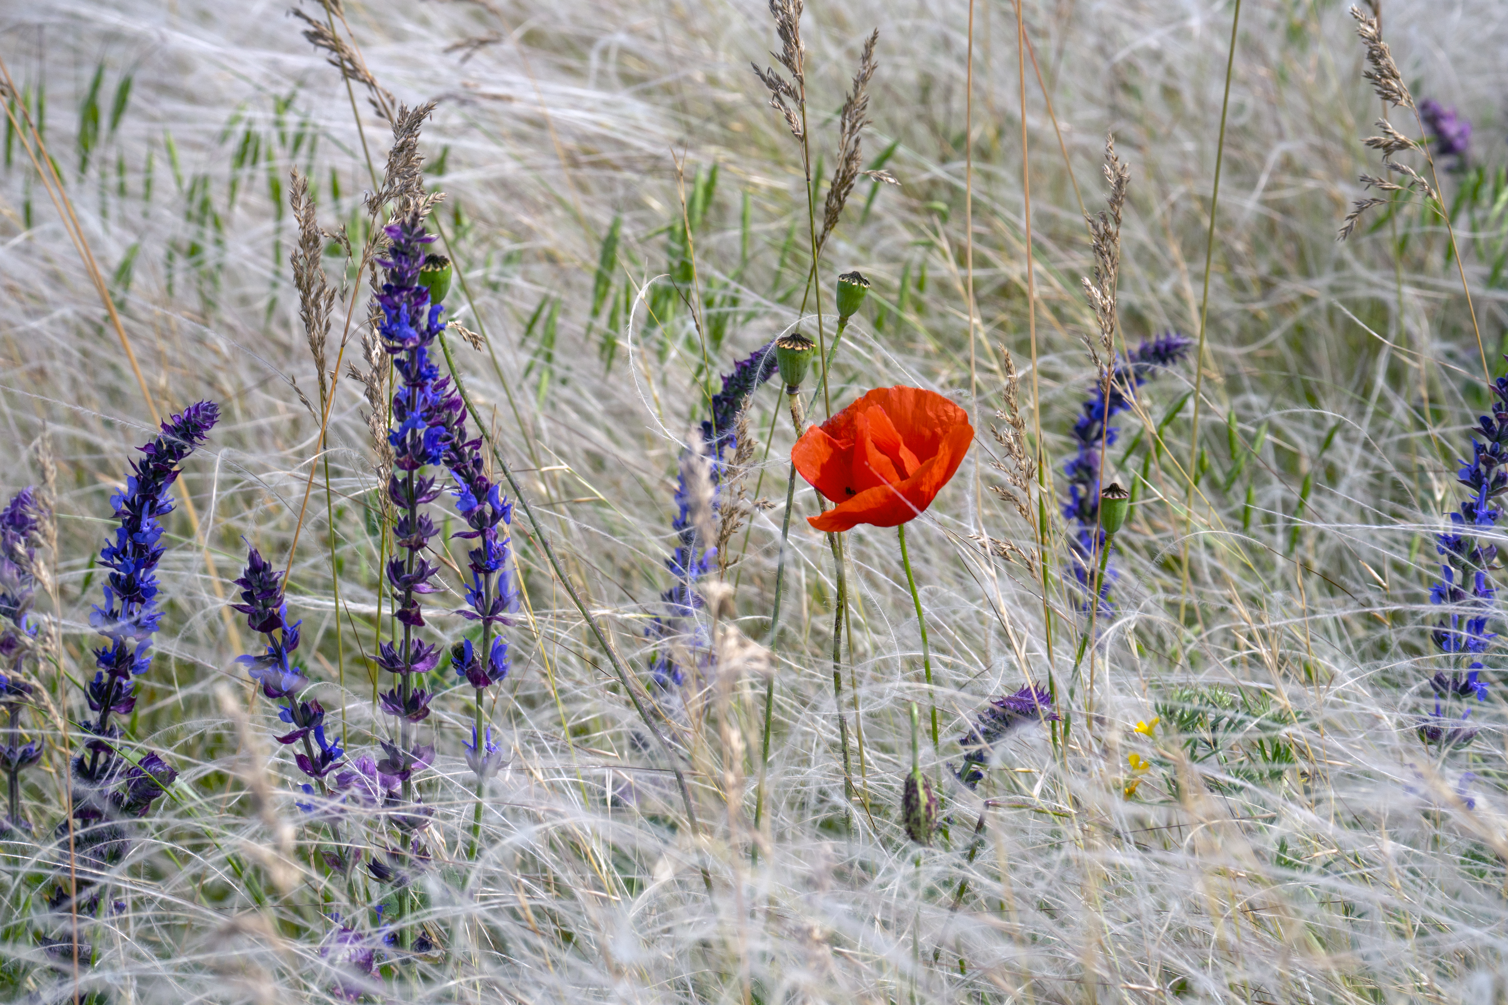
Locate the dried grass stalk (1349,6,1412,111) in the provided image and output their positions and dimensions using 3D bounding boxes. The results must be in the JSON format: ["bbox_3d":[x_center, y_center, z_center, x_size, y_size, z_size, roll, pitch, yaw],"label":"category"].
[{"bbox_3d":[0.198,-0.141,3.100,0.011,0.037,0.010,-30,10,0],"label":"dried grass stalk"}]

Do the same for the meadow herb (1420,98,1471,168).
[{"bbox_3d":[0.268,-0.143,3.800,0.020,0.028,0.019,-9,12,0],"label":"meadow herb"}]

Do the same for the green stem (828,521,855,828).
[{"bbox_3d":[0.027,0.053,3.000,0.008,0.091,0.008,0,15,0],"label":"green stem"}]

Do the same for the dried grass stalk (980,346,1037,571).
[{"bbox_3d":[0.079,-0.014,3.040,0.018,0.068,0.015,0,15,0],"label":"dried grass stalk"}]

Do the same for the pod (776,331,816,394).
[{"bbox_3d":[0.013,-0.043,3.000,0.012,0.016,0.012,0,15,0],"label":"pod"}]

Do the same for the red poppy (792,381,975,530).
[{"bbox_3d":[0.039,-0.013,3.000,0.056,0.041,0.052,0,12,0],"label":"red poppy"}]

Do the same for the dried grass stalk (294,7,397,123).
[{"bbox_3d":[-0.131,-0.141,3.150,0.013,0.048,0.011,-40,10,0],"label":"dried grass stalk"}]

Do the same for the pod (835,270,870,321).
[{"bbox_3d":[0.030,-0.064,3.020,0.011,0.013,0.011,0,15,0],"label":"pod"}]

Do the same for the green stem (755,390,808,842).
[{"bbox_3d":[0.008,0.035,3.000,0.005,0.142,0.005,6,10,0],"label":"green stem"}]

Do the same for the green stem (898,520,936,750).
[{"bbox_3d":[0.050,0.041,3.000,0.012,0.070,0.010,0,15,0],"label":"green stem"}]

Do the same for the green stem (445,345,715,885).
[{"bbox_3d":[-0.056,0.035,3.000,0.010,0.193,0.007,-26,10,0],"label":"green stem"}]

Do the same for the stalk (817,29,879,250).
[{"bbox_3d":[0.029,-0.114,3.060,0.012,0.069,0.011,14,10,0],"label":"stalk"}]

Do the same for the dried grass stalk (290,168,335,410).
[{"bbox_3d":[-0.138,-0.067,3.050,0.014,0.074,0.013,0,15,0],"label":"dried grass stalk"}]

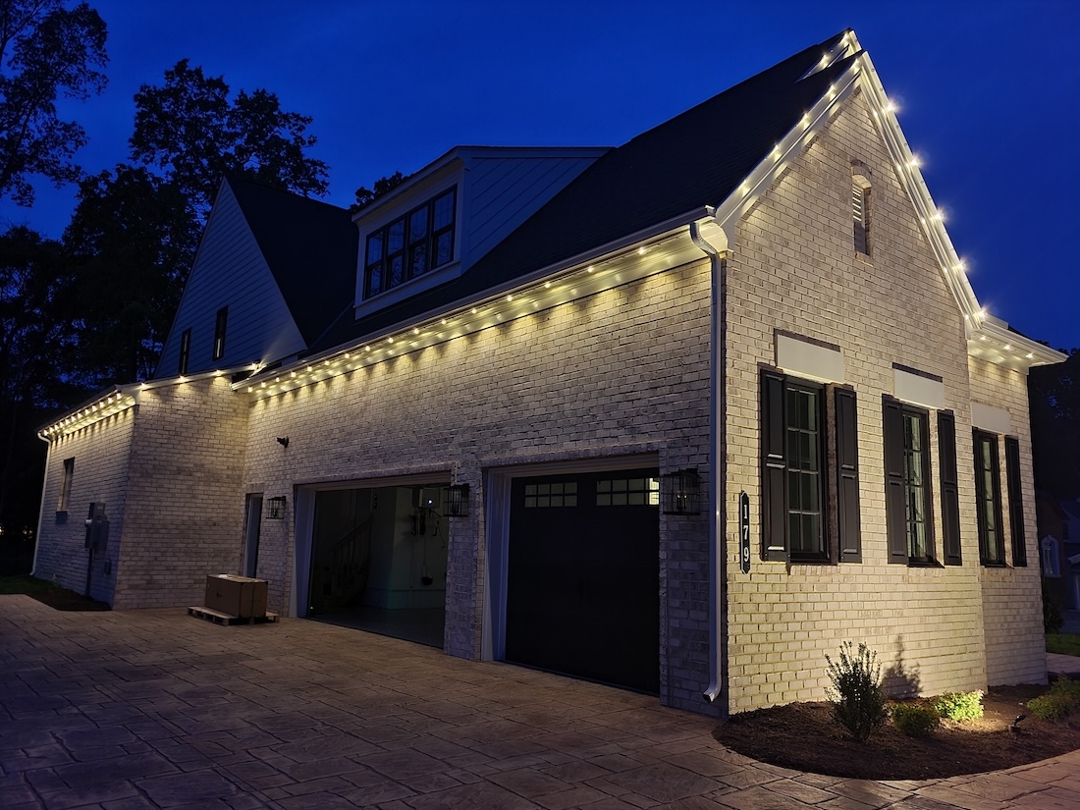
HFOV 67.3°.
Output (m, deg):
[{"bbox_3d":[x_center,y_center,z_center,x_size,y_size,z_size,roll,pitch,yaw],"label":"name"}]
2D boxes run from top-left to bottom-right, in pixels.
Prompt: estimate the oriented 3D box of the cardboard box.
[{"bbox_3d":[-4.821,3.019,12.839,0.410,0.500,1.560,9,-12,-38],"label":"cardboard box"}]

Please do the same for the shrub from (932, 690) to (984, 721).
[{"bbox_3d":[3.949,2.833,7.650,0.460,0.280,0.450,9,-12,-38],"label":"shrub"}]

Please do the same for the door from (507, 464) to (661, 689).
[{"bbox_3d":[0.465,1.751,8.450,0.080,2.120,2.640,9,-12,-37],"label":"door"}]

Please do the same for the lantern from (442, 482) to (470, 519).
[{"bbox_3d":[-1.003,1.163,9.832,0.240,0.380,0.220,9,-12,-37],"label":"lantern"}]

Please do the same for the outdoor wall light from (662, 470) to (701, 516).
[{"bbox_3d":[1.233,0.766,7.032,0.240,0.380,0.220,9,-12,-37],"label":"outdoor wall light"}]

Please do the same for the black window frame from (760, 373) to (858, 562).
[{"bbox_3d":[2.458,0.602,7.475,1.600,1.700,0.140,9,-12,-38],"label":"black window frame"}]

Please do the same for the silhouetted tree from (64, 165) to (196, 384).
[{"bbox_3d":[-15.160,-2.433,30.000,5.600,13.000,5.600,7,-11,-26],"label":"silhouetted tree"}]

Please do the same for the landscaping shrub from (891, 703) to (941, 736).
[{"bbox_3d":[3.147,2.638,6.780,0.390,0.260,0.380,9,-12,-37],"label":"landscaping shrub"}]

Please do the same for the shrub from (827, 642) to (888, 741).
[{"bbox_3d":[2.525,2.286,6.480,0.470,0.760,0.470,9,-12,-37],"label":"shrub"}]

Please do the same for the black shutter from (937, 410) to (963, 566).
[{"bbox_3d":[4.574,0.925,9.076,0.370,1.700,0.040,9,-12,-38],"label":"black shutter"}]

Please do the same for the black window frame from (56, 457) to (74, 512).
[{"bbox_3d":[-10.953,1.876,18.919,0.120,1.220,1.100,10,-12,-39],"label":"black window frame"}]

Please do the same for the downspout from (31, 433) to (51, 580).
[{"bbox_3d":[-12.906,2.523,20.799,0.350,3.650,0.100,10,-12,-39],"label":"downspout"}]

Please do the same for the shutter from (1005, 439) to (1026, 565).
[{"bbox_3d":[6.245,1.276,10.650,0.380,1.690,0.050,9,-12,-37],"label":"shutter"}]

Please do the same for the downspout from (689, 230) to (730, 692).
[{"bbox_3d":[1.391,0.409,6.839,0.320,4.070,0.090,9,-12,-37],"label":"downspout"}]

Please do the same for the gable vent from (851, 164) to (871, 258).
[{"bbox_3d":[3.378,-2.049,8.620,0.370,0.980,0.100,9,-12,-38],"label":"gable vent"}]

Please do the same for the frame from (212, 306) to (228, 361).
[{"bbox_3d":[-7.268,-1.618,18.456,0.100,1.200,0.740,10,-12,-38],"label":"frame"}]

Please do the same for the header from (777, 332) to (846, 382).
[{"bbox_3d":[2.572,-0.425,7.643,1.100,0.320,0.050,9,-12,-38],"label":"header"}]

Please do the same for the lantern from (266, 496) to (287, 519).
[{"bbox_3d":[-4.478,1.750,13.844,0.290,0.380,0.210,9,-12,-38],"label":"lantern"}]

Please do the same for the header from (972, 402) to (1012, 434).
[{"bbox_3d":[5.904,0.168,10.575,1.100,0.320,0.050,9,-12,-38],"label":"header"}]

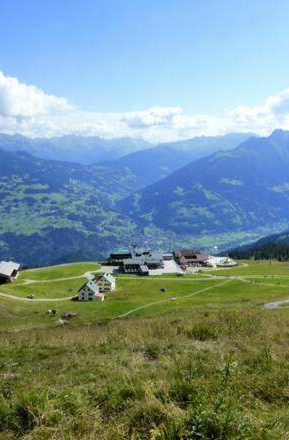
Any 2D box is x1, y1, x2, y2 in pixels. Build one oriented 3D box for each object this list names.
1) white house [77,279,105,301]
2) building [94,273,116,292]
[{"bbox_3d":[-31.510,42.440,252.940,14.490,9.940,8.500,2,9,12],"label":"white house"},{"bbox_3d":[-24.590,38.870,265.770,10.990,9.940,8.000,2,9,11],"label":"building"}]

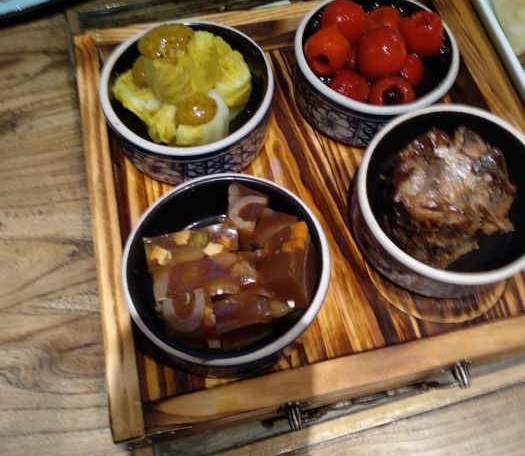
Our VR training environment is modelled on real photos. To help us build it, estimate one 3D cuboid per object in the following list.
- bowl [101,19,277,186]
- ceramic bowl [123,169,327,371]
[{"bbox_3d":[-0.046,-0.080,0.338,0.106,0.041,0.106,0,65,0],"label":"bowl"},{"bbox_3d":[-0.019,0.026,0.288,0.106,0.041,0.106,0,65,0],"label":"ceramic bowl"}]

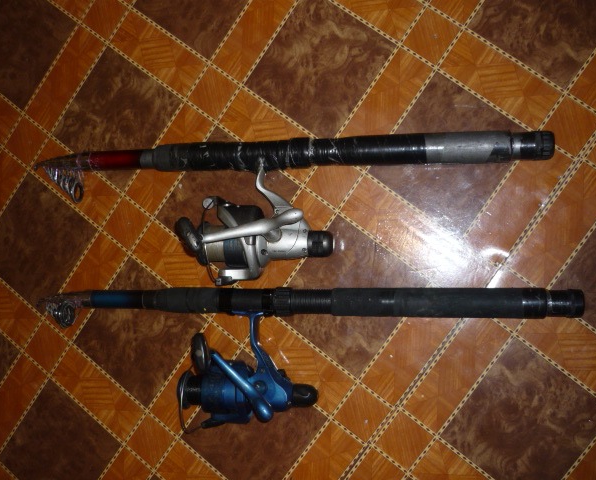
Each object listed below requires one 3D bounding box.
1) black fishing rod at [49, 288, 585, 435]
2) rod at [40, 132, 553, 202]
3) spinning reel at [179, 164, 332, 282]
[{"bbox_3d":[-0.028,0.125,0.600,0.586,0.108,0.153,-1,89,14],"label":"black fishing rod"},{"bbox_3d":[-0.036,-0.074,0.641,0.571,0.037,0.065,0,89,14],"label":"rod"},{"bbox_3d":[-0.037,-0.019,0.602,0.140,0.110,0.132,0,89,14],"label":"spinning reel"}]

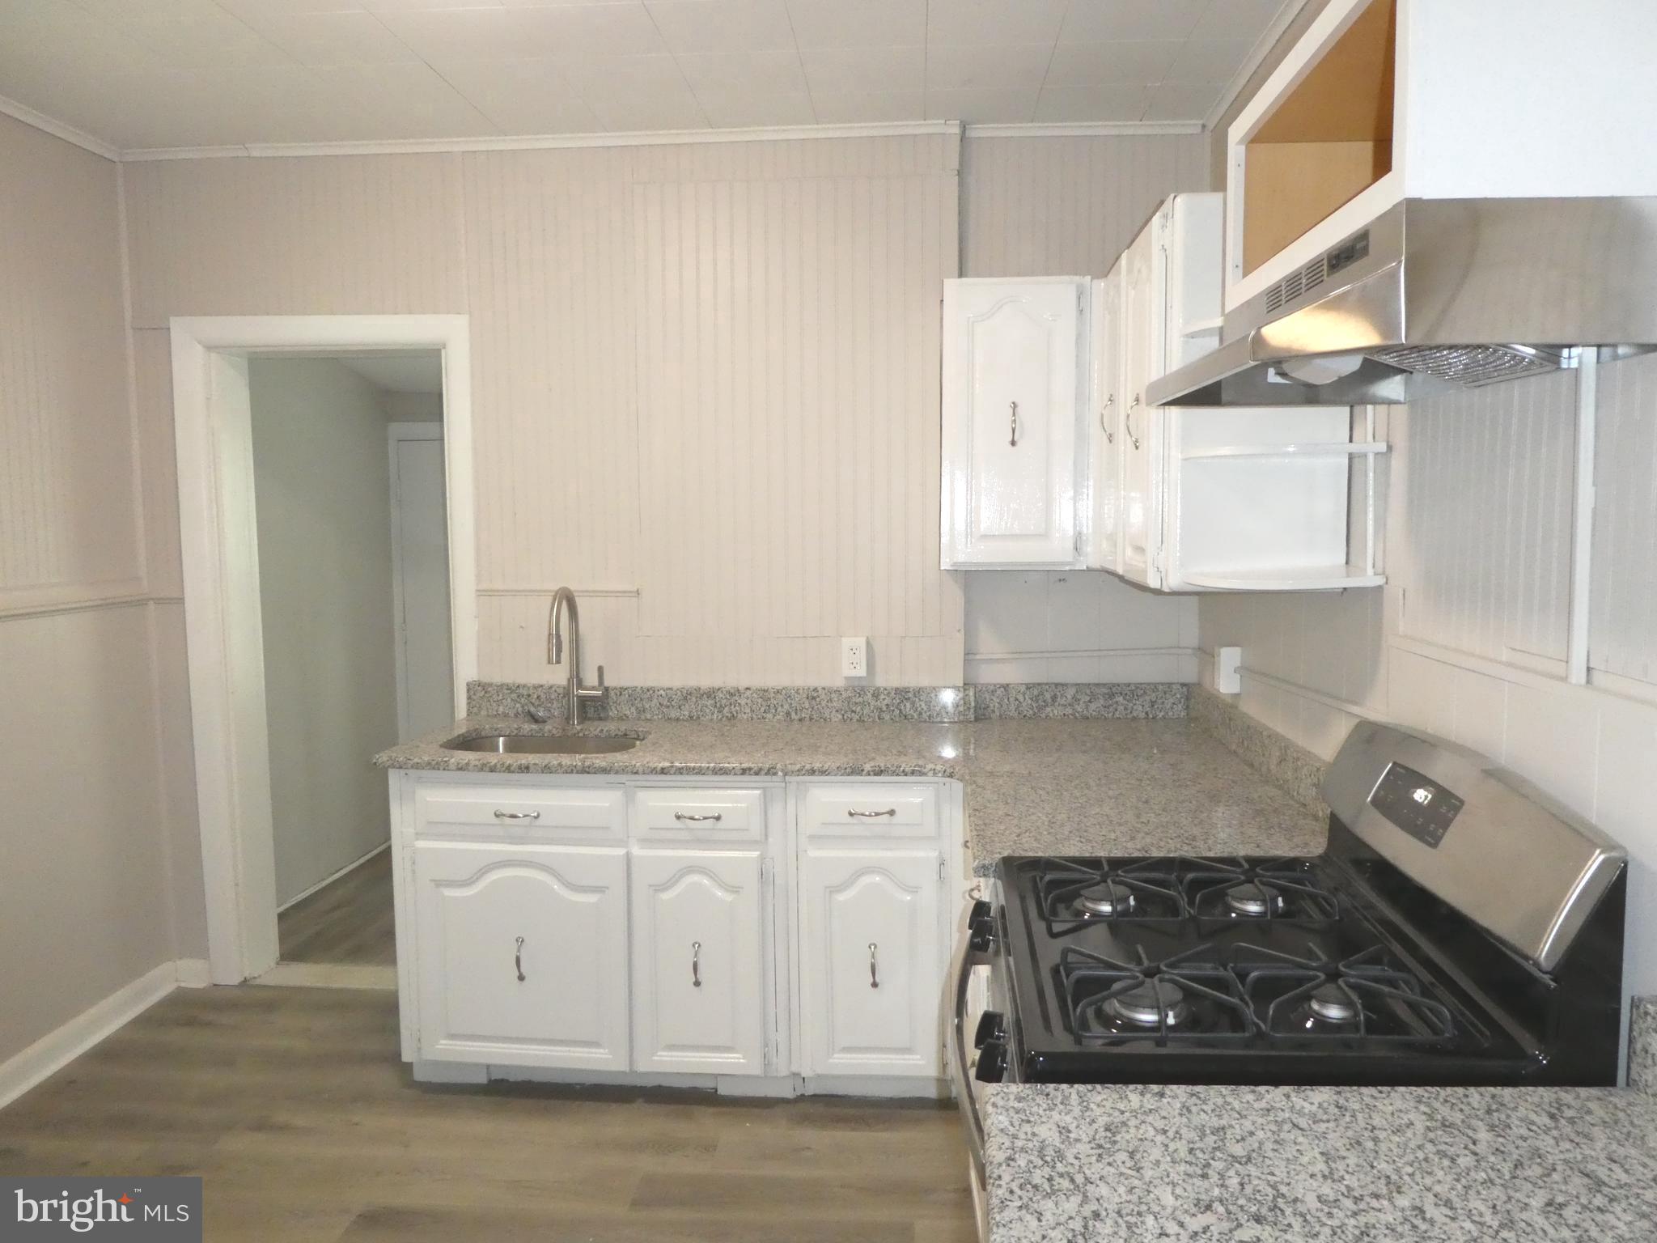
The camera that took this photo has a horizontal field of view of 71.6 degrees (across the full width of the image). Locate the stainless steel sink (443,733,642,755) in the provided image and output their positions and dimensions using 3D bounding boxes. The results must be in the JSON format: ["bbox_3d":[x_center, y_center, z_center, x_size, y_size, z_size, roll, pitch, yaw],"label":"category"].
[{"bbox_3d":[-0.793,0.439,3.263,0.565,0.198,0.396,0,6,4],"label":"stainless steel sink"}]

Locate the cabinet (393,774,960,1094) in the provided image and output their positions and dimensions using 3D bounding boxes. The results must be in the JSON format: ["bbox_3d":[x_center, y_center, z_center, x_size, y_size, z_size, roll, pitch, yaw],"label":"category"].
[{"bbox_3d":[-0.380,0.793,3.244,1.462,0.854,0.616,0,6,4],"label":"cabinet"}]

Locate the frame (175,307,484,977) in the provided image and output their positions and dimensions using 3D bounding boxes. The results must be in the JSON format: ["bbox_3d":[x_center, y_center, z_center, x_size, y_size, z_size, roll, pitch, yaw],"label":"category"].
[{"bbox_3d":[-1.532,0.119,3.662,0.921,2.131,0.203,0,6,4],"label":"frame"}]

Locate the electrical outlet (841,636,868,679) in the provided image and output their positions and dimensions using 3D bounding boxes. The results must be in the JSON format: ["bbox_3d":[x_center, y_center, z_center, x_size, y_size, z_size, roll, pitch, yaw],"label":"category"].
[{"bbox_3d":[0.079,0.109,3.448,0.071,0.119,0.011,0,6,4],"label":"electrical outlet"}]

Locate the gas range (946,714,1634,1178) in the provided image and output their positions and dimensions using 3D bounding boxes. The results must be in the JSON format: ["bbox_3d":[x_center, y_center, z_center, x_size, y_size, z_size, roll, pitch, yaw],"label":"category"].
[{"bbox_3d":[0.541,0.785,1.691,0.712,1.164,0.756,0,6,4],"label":"gas range"}]

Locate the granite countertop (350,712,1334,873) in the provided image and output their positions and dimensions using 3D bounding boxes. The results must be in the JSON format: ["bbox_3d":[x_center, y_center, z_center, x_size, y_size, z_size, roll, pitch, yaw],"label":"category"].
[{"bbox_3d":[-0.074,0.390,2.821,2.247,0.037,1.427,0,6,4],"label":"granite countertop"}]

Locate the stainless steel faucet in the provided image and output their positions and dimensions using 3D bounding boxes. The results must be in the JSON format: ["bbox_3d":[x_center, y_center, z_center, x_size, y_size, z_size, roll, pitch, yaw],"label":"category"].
[{"bbox_3d":[-0.742,0.109,3.349,0.131,0.427,0.243,0,6,4],"label":"stainless steel faucet"}]

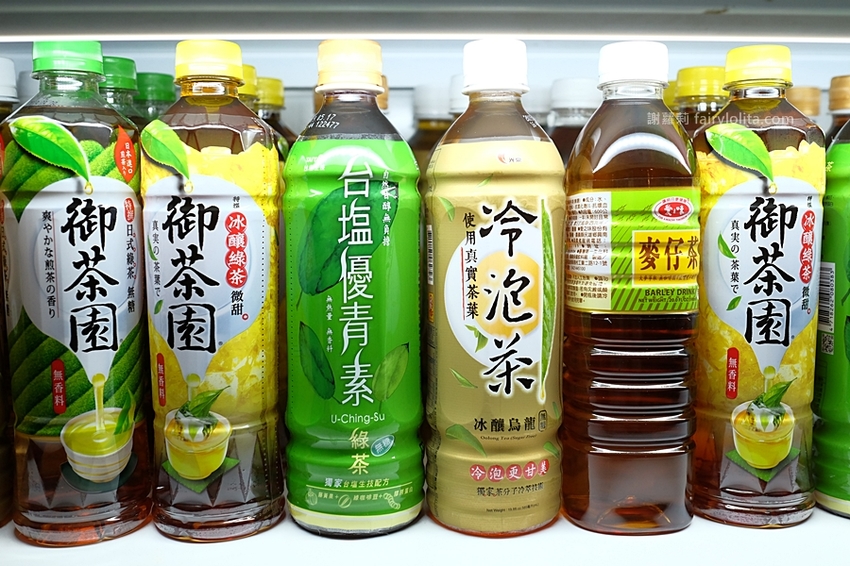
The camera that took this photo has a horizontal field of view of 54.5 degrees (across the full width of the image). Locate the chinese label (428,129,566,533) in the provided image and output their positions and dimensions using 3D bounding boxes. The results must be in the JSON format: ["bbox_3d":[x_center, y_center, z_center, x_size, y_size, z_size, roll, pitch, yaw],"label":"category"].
[{"bbox_3d":[0.034,0.023,0.403,0.067,0.177,0.067,-1,5,-5],"label":"chinese label"}]

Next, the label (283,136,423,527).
[{"bbox_3d":[-0.035,0.022,0.403,0.067,0.176,0.067,-1,5,-5],"label":"label"}]

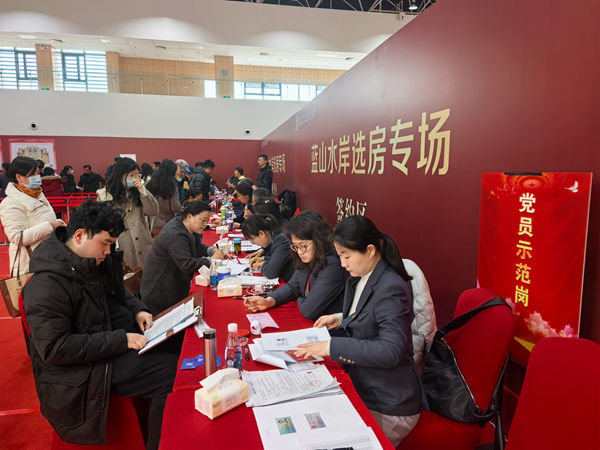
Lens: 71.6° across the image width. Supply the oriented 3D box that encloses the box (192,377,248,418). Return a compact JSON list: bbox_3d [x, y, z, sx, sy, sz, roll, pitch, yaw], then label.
[{"bbox_3d":[-0.239,0.544,1.316,0.152,0.060,0.082,-7,10,-43],"label":"box"}]

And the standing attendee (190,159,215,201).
[{"bbox_3d":[-1.657,-0.201,6.734,0.420,1.680,0.520,-5,9,-36],"label":"standing attendee"}]

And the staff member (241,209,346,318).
[{"bbox_3d":[0.069,0.551,2.533,0.760,1.260,0.580,-1,7,-11],"label":"staff member"}]

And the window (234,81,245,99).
[{"bbox_3d":[-3.200,-7.113,22.000,0.550,1.050,0.100,-2,7,-12],"label":"window"}]

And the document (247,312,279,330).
[{"bbox_3d":[-0.195,0.480,2.110,0.120,0.020,0.210,-1,7,-11],"label":"document"}]

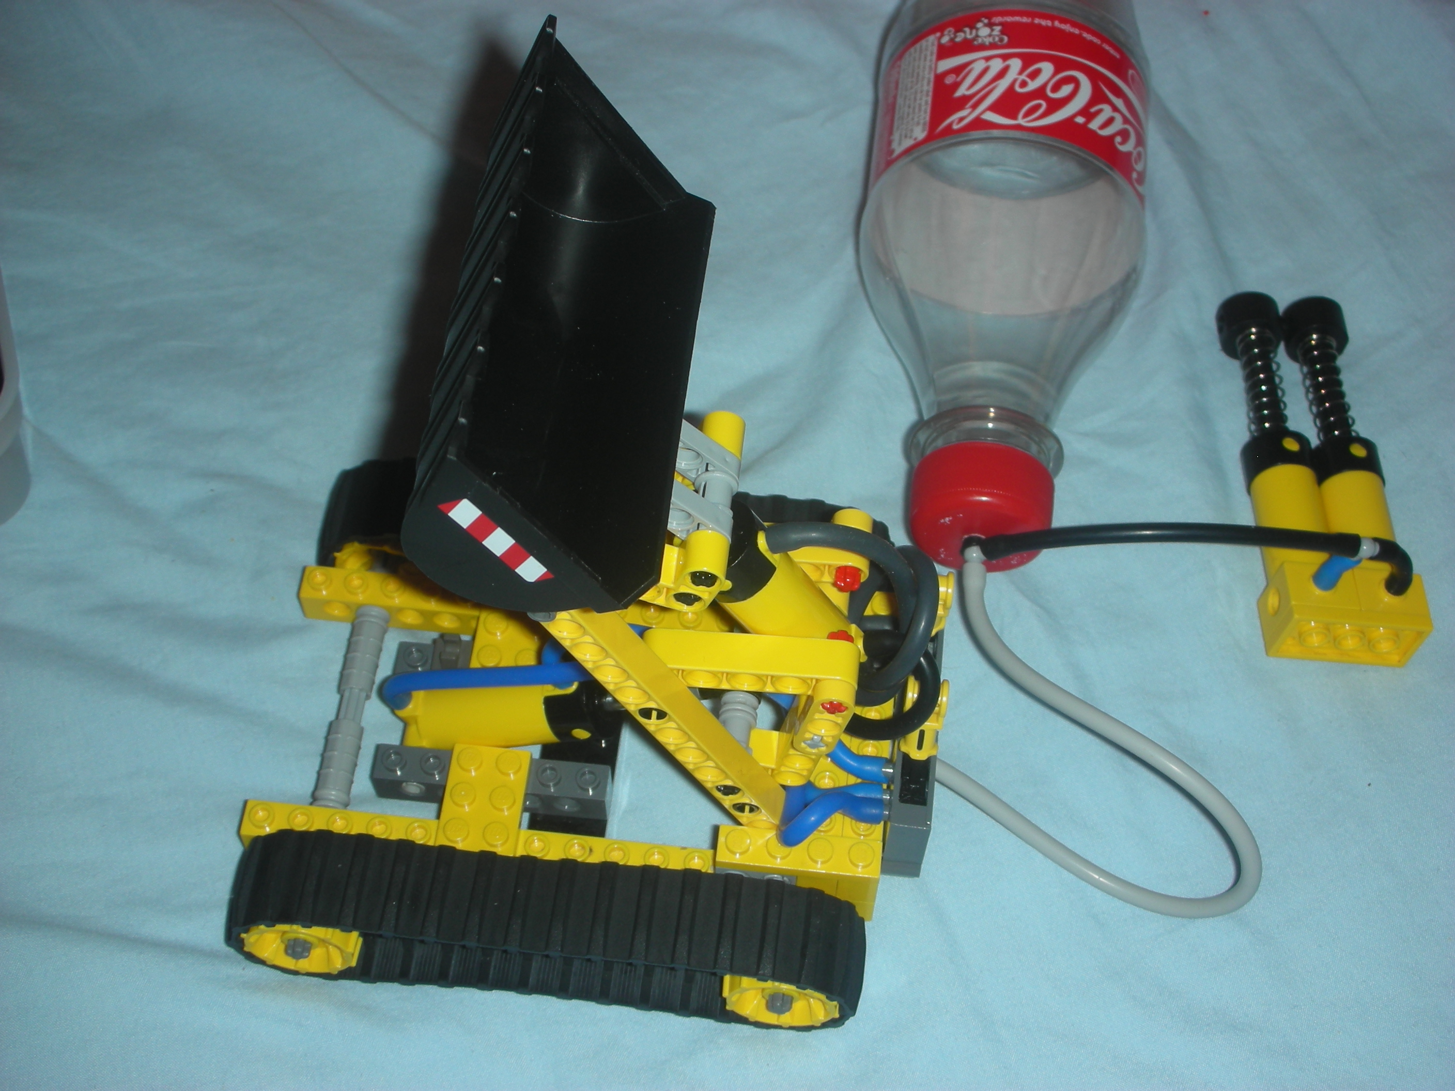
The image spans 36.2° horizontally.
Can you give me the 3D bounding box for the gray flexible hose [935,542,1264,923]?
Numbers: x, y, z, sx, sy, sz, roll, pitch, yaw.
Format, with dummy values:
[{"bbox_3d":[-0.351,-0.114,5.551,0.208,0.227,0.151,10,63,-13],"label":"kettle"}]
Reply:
[{"bbox_3d":[0.074,0.042,0.463,0.086,0.032,0.040,35,64,19],"label":"gray flexible hose"}]

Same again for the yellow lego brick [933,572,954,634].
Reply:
[{"bbox_3d":[0.042,0.012,0.446,0.008,0.011,0.012,6,58,3],"label":"yellow lego brick"}]

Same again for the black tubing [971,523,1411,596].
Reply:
[{"bbox_3d":[0.100,0.003,0.478,0.099,0.021,0.011,0,58,-1],"label":"black tubing"}]

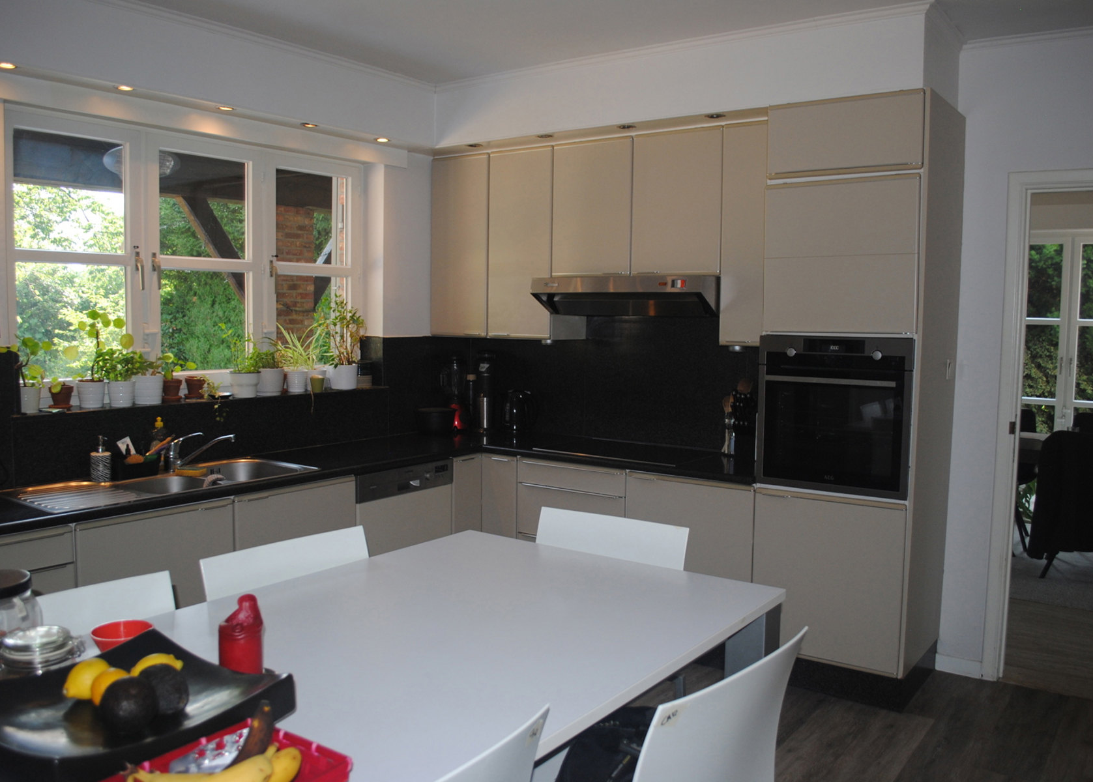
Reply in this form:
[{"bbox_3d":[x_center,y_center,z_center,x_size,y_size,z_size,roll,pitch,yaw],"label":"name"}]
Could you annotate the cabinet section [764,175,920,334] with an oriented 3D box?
[{"bbox_3d":[1.267,-0.521,3.545,0.577,0.571,0.570,4,6,36],"label":"cabinet section"}]

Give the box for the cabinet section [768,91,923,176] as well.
[{"bbox_3d":[1.270,-0.976,3.514,0.587,0.286,0.551,4,6,36],"label":"cabinet section"}]

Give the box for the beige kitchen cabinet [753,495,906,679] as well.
[{"bbox_3d":[1.252,0.711,3.646,0.577,0.638,0.575,4,6,36],"label":"beige kitchen cabinet"}]

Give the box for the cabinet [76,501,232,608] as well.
[{"bbox_3d":[-1.569,0.709,3.216,0.580,0.634,0.580,4,6,36],"label":"cabinet"}]

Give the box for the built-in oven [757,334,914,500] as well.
[{"bbox_3d":[1.255,0.075,3.598,0.596,0.598,0.566,4,6,36],"label":"built-in oven"}]

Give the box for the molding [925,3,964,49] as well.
[{"bbox_3d":[1.517,-1.370,3.289,0.048,0.050,0.590,4,6,36],"label":"molding"}]

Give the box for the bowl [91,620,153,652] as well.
[{"bbox_3d":[-0.883,0.527,1.827,0.120,0.060,0.120,1,5,0],"label":"bowl"}]

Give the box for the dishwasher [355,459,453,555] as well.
[{"bbox_3d":[-0.871,0.646,4.176,0.580,0.644,0.606,4,6,36],"label":"dishwasher"}]

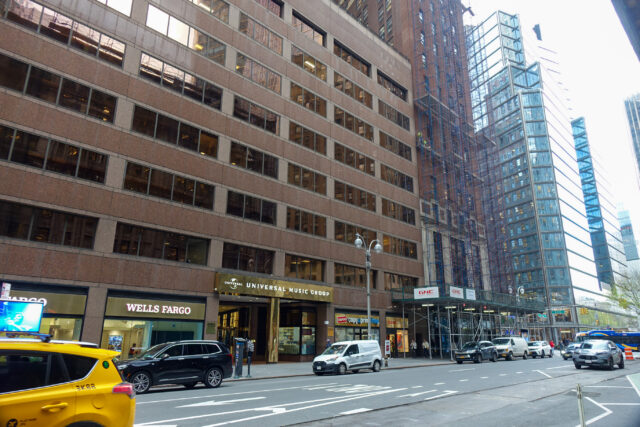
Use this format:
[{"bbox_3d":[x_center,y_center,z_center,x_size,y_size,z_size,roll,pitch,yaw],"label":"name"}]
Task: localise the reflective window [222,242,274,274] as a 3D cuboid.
[{"bbox_3d":[-4.920,3.257,30.083,4.408,1.721,0.170,16,-23,-42],"label":"reflective window"}]

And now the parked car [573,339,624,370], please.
[{"bbox_3d":[16.920,8.549,25.908,1.900,1.690,4.630,-15,-22,42],"label":"parked car"}]

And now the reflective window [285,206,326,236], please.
[{"bbox_3d":[-1.035,0.805,35.328,0.200,1.803,4.561,-15,-23,43],"label":"reflective window"}]

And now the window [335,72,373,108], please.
[{"bbox_3d":[3.661,-12.950,45.440,6.205,1.825,0.200,16,-23,-42],"label":"window"}]

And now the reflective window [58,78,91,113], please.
[{"bbox_3d":[-13.702,-6.553,23.847,1.500,1.721,0.170,16,-23,-42],"label":"reflective window"}]

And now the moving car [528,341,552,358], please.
[{"bbox_3d":[24.199,15.191,47.525,4.600,1.650,1.850,16,-23,-42],"label":"moving car"}]

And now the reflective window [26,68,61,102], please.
[{"bbox_3d":[-14.774,-6.864,22.830,1.512,1.721,0.170,16,-23,-42],"label":"reflective window"}]

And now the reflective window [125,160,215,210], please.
[{"bbox_3d":[-9.410,-1.616,27.276,0.200,1.803,6.091,-15,-23,43],"label":"reflective window"}]

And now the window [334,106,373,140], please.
[{"bbox_3d":[3.451,-8.823,42.264,5.835,1.721,0.170,16,-23,-42],"label":"window"}]

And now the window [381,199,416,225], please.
[{"bbox_3d":[8.443,-0.104,45.490,0.200,1.801,6.158,-15,-23,43],"label":"window"}]

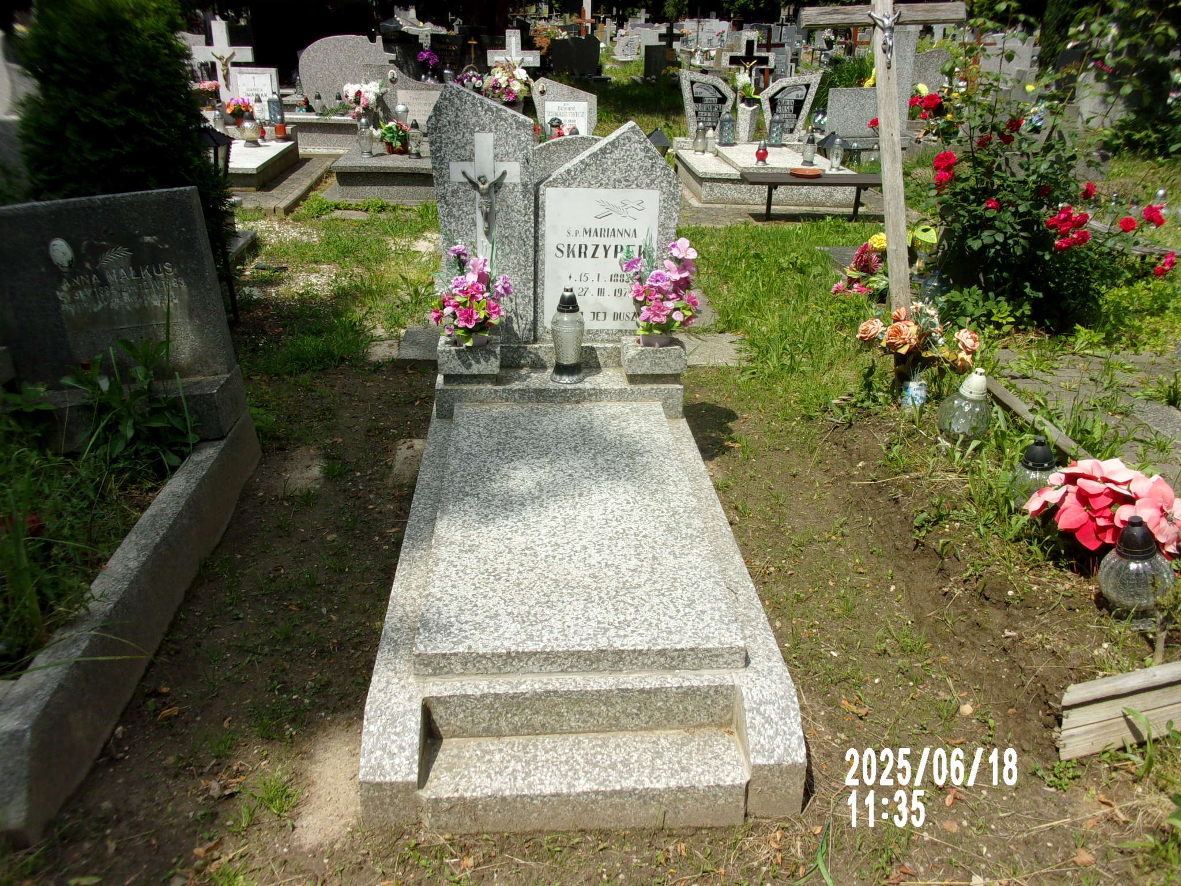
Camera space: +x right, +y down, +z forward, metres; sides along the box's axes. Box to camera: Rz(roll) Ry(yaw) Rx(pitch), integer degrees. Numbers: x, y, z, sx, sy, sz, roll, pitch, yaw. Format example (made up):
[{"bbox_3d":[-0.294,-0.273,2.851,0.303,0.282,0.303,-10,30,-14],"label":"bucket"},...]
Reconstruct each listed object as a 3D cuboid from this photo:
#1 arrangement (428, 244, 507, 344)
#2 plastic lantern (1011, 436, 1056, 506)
[{"bbox_3d":[-0.414,-0.495,3.252,0.270,0.370,0.230,0,24,-4],"label":"arrangement"},{"bbox_3d":[1.470,0.101,3.123,0.190,0.280,0.190,0,24,-4],"label":"plastic lantern"}]

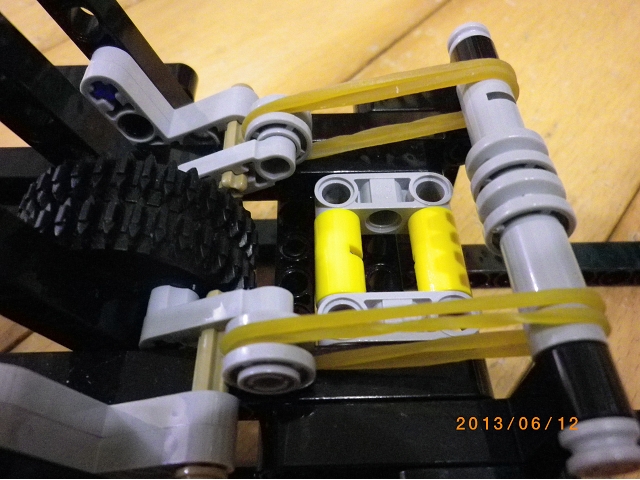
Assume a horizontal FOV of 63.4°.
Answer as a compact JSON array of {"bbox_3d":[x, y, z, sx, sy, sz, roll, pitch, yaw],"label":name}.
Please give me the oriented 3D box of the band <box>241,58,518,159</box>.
[{"bbox_3d":[0.009,-0.021,0.086,0.045,0.012,0.004,-8,54,12],"label":"band"}]

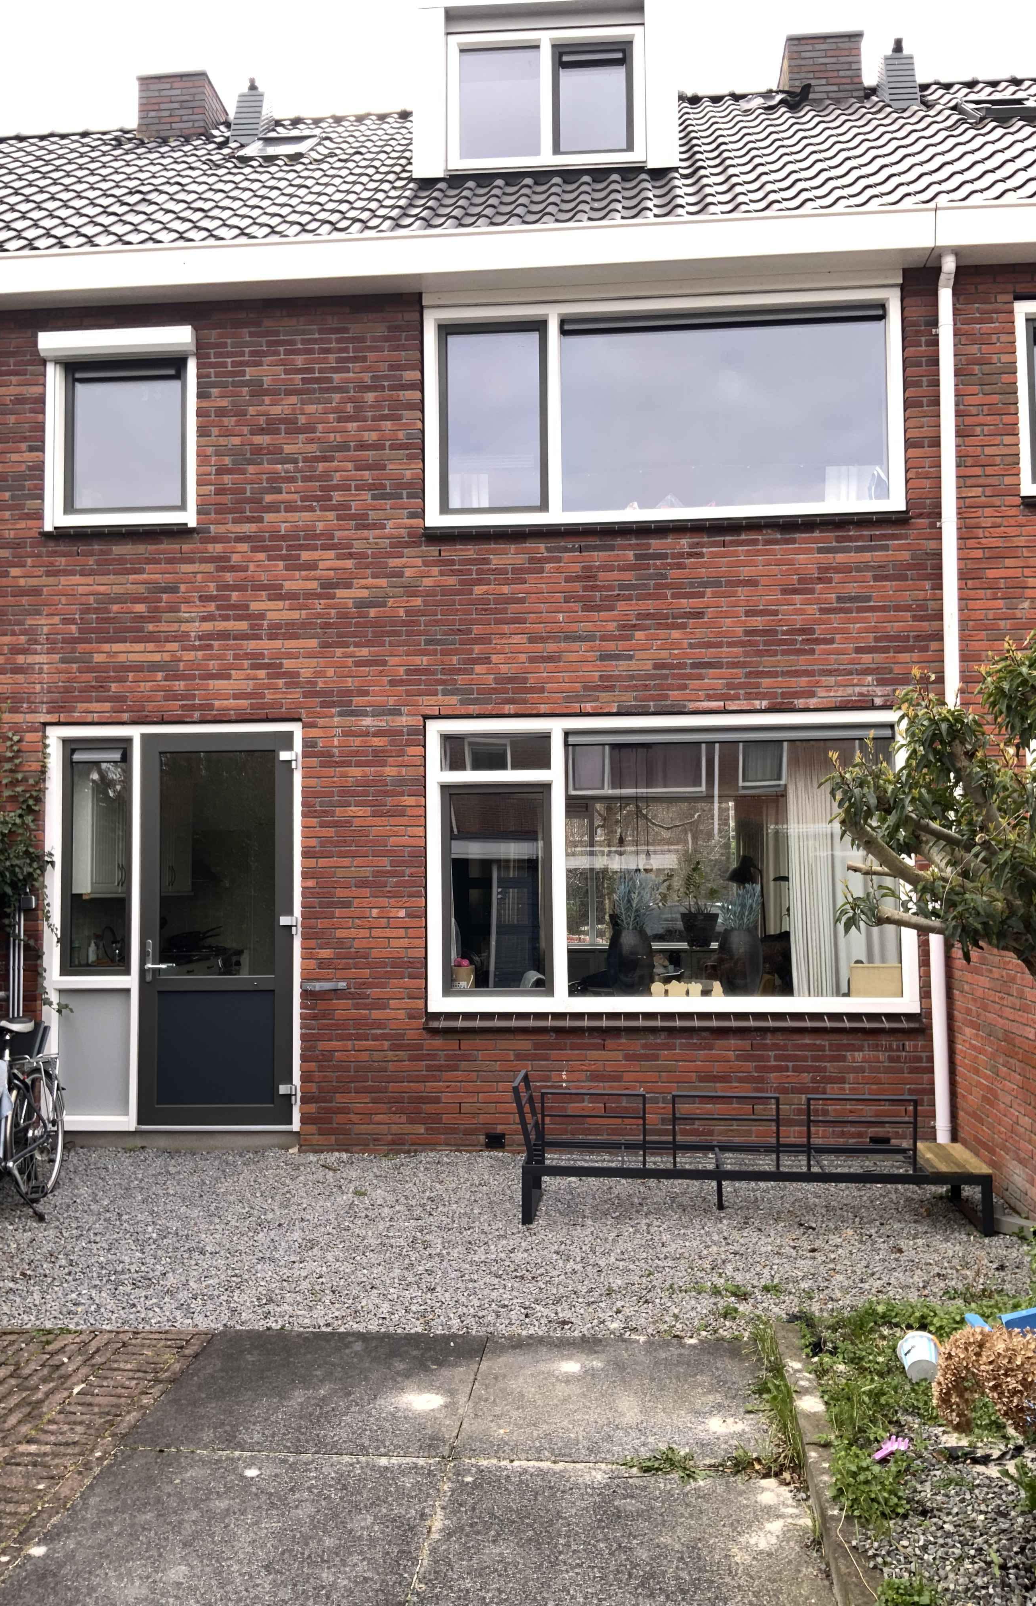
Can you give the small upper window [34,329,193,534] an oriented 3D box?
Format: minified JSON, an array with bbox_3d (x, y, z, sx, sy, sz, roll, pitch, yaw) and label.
[{"bbox_3d":[-2.519,-2.344,8.526,1.005,1.230,0.260,-1,-4,5],"label":"small upper window"}]

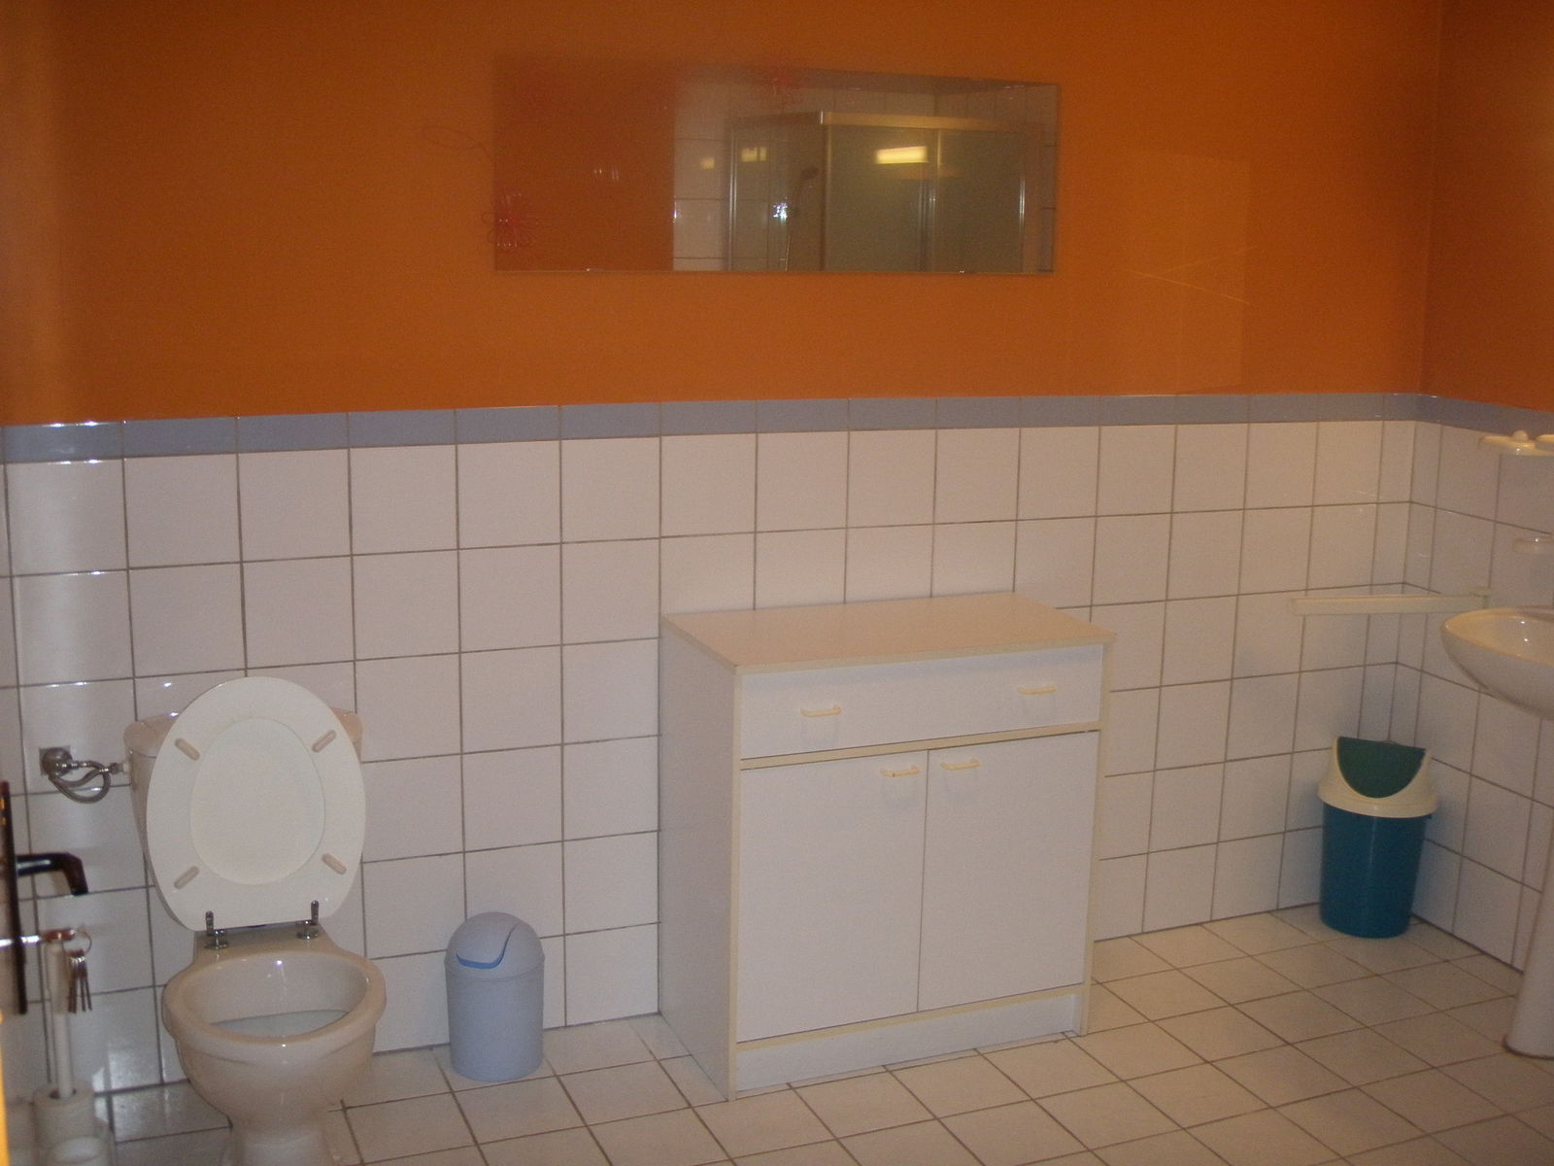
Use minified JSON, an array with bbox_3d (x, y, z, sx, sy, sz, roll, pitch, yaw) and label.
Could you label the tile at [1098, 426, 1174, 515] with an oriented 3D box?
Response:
[{"bbox_3d":[0.790,-0.247,3.748,0.199,0.199,0.010,-4,12,-22],"label":"tile"}]

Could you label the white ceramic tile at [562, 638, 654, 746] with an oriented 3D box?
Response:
[{"bbox_3d":[-0.330,0.216,3.384,0.198,0.198,0.010,-4,13,-22],"label":"white ceramic tile"}]

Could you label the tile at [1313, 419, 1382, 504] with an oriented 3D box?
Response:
[{"bbox_3d":[1.336,-0.280,3.991,0.199,0.199,0.010,-4,12,-22],"label":"tile"}]

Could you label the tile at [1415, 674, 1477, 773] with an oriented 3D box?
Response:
[{"bbox_3d":[1.578,0.327,4.010,0.010,0.199,0.199,-4,12,-22],"label":"tile"}]

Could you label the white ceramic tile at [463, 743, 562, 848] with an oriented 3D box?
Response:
[{"bbox_3d":[-0.517,0.423,3.351,0.198,0.198,0.010,-4,13,-22],"label":"white ceramic tile"}]

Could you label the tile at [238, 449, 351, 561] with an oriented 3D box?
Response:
[{"bbox_3d":[-0.871,-0.142,3.079,0.198,0.198,0.010,-4,12,-22],"label":"tile"}]

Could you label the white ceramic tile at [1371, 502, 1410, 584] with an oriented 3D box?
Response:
[{"bbox_3d":[1.464,-0.093,4.068,0.100,0.200,0.010,-4,12,-22],"label":"white ceramic tile"}]

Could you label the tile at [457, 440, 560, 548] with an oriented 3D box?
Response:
[{"bbox_3d":[-0.506,-0.166,3.227,0.199,0.199,0.010,-4,12,-22],"label":"tile"}]

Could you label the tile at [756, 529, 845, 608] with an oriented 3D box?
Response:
[{"bbox_3d":[0.047,-0.005,3.490,0.199,0.199,0.010,-4,12,-22],"label":"tile"}]

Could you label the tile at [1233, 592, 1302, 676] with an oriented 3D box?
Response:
[{"bbox_3d":[1.146,0.120,3.976,0.199,0.199,0.010,-4,12,-22],"label":"tile"}]

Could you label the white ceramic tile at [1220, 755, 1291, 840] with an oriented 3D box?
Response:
[{"bbox_3d":[1.141,0.510,4.073,0.199,0.199,0.010,-4,12,-22],"label":"white ceramic tile"}]

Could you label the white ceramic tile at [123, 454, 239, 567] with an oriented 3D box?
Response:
[{"bbox_3d":[-1.052,-0.130,3.018,0.199,0.199,0.010,-4,12,-22],"label":"white ceramic tile"}]

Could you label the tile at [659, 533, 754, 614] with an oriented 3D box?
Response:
[{"bbox_3d":[-0.140,0.007,3.417,0.198,0.198,0.010,-4,13,-22],"label":"tile"}]

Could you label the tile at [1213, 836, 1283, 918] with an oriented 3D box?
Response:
[{"bbox_3d":[1.131,0.701,4.095,0.199,0.199,0.010,-4,12,-22],"label":"tile"}]

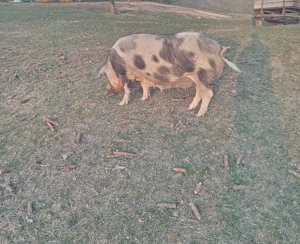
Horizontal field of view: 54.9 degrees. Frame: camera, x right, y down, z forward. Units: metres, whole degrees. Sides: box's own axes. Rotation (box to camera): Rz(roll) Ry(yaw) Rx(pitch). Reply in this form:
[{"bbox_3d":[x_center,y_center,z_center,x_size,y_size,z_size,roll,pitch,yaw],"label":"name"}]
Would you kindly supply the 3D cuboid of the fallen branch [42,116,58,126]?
[{"bbox_3d":[-1.008,-0.009,2.929,0.250,0.034,0.037,18,29,37],"label":"fallen branch"}]

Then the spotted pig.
[{"bbox_3d":[0.197,-0.570,3.217,1.520,0.890,0.470,7,20,21],"label":"spotted pig"}]

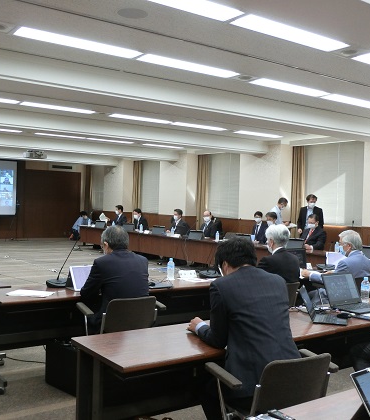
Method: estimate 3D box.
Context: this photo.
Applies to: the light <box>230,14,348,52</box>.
[{"bbox_3d":[0.941,-1.539,4.799,1.250,0.060,0.270,1,1,-36],"label":"light"}]

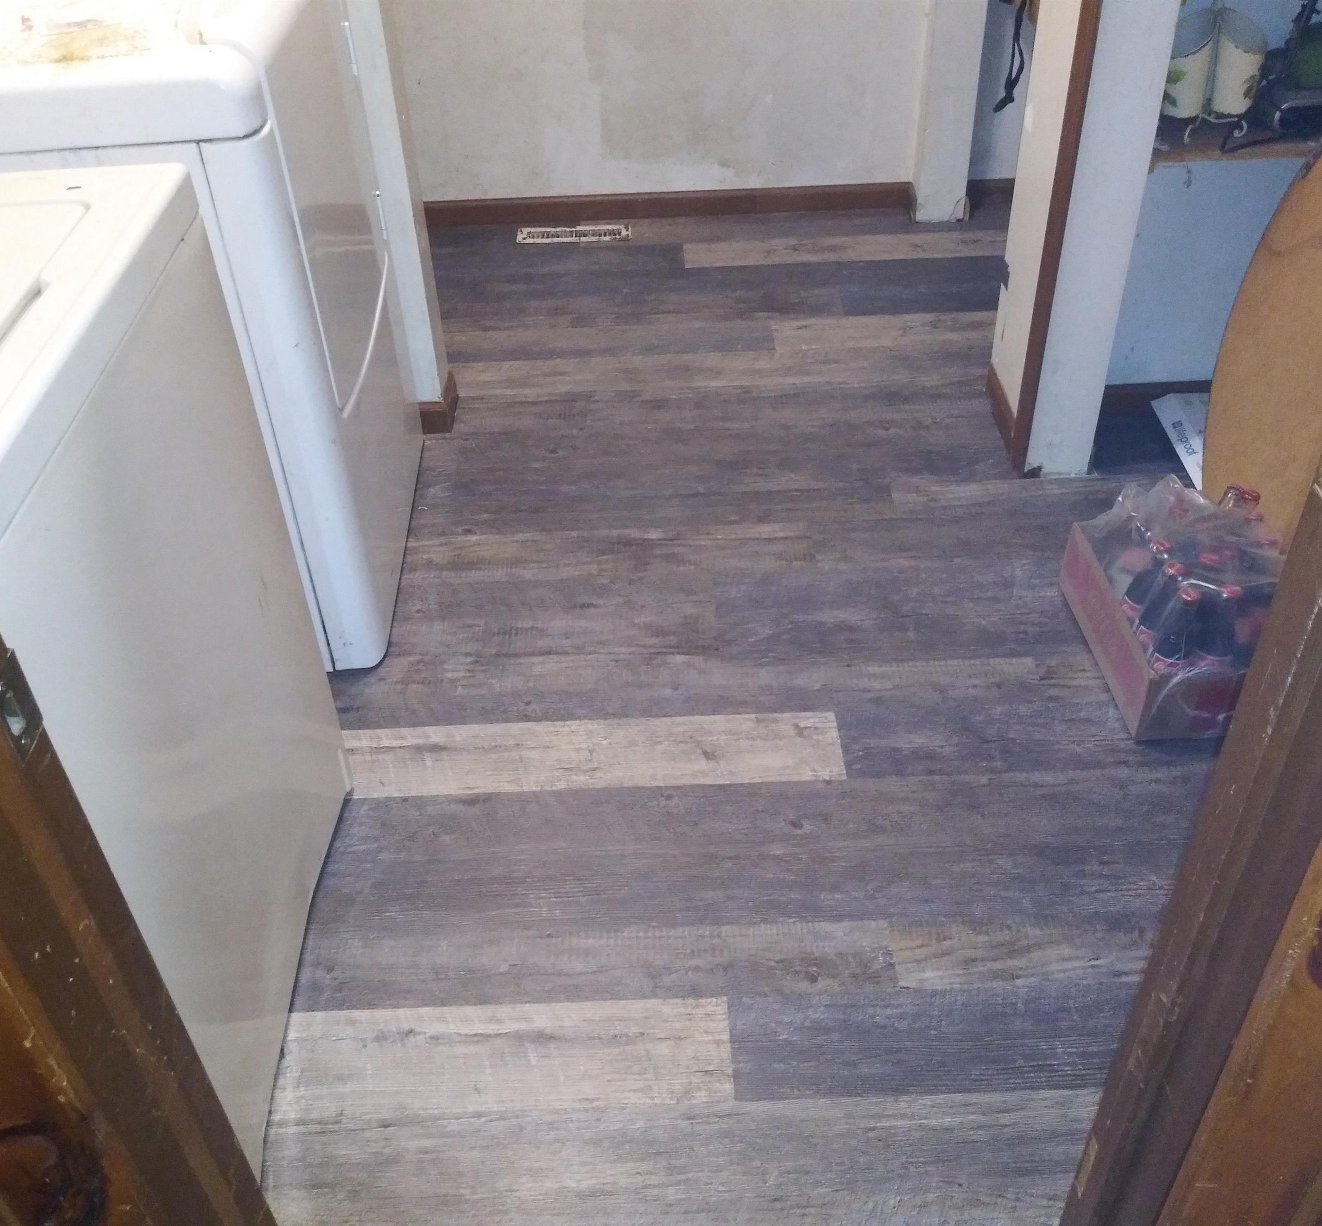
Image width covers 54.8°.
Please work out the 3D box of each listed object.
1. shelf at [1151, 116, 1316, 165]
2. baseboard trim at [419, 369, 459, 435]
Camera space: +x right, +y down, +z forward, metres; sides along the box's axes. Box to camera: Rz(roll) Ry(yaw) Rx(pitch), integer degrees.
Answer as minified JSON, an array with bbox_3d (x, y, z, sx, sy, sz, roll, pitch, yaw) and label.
[{"bbox_3d":[1.041,-0.812,2.154,0.473,0.022,0.206,-2,40,0],"label":"shelf"},{"bbox_3d":[-0.472,-0.447,2.658,0.072,0.083,0.149,-2,40,0],"label":"baseboard trim"}]

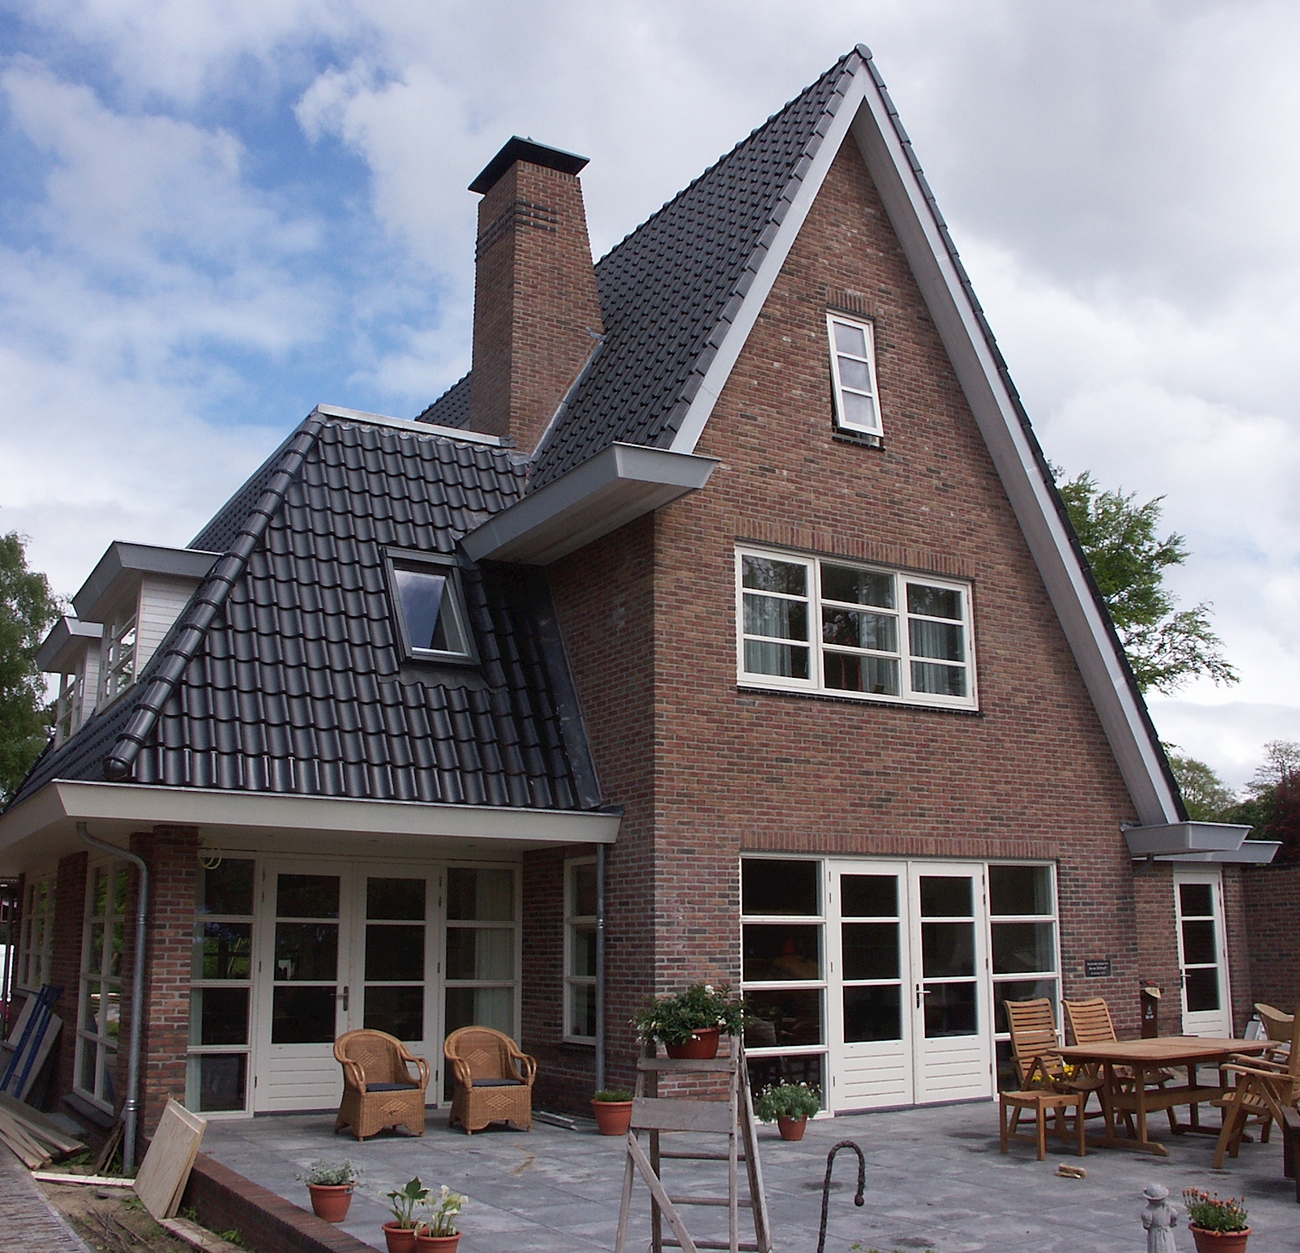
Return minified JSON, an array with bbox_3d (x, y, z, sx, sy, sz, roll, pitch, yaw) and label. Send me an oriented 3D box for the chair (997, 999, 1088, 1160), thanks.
[{"bbox_3d":[3.072,3.506,10.555,0.570,1.080,0.640,7,-14,-29],"label":"chair"}]

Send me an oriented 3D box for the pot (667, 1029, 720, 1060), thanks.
[{"bbox_3d":[0.215,2.148,6.950,0.285,0.155,0.250,7,-14,-29],"label":"pot"}]

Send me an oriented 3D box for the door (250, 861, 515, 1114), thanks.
[{"bbox_3d":[-2.531,3.497,13.262,2.630,2.306,0.120,7,-14,-29],"label":"door"}]

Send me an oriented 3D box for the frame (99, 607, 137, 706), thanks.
[{"bbox_3d":[-5.919,0.312,15.094,0.120,1.170,2.800,7,-15,-29],"label":"frame"}]

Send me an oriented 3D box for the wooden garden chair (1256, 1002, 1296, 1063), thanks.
[{"bbox_3d":[5.169,3.703,11.374,0.780,1.060,0.580,10,-16,-38],"label":"wooden garden chair"}]

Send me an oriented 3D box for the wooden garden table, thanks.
[{"bbox_3d":[4.104,3.719,10.719,2.260,0.740,0.940,10,-16,-38],"label":"wooden garden table"}]

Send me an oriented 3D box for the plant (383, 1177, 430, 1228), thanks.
[{"bbox_3d":[-1.210,2.865,6.720,0.240,0.240,0.210,7,-15,-29],"label":"plant"}]

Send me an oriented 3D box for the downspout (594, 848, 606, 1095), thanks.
[{"bbox_3d":[-0.453,3.226,12.314,0.080,2.386,0.080,0,-13,0],"label":"downspout"}]

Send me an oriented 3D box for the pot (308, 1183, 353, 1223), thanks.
[{"bbox_3d":[-1.859,3.358,7.917,0.270,0.215,0.270,0,-13,0],"label":"pot"}]

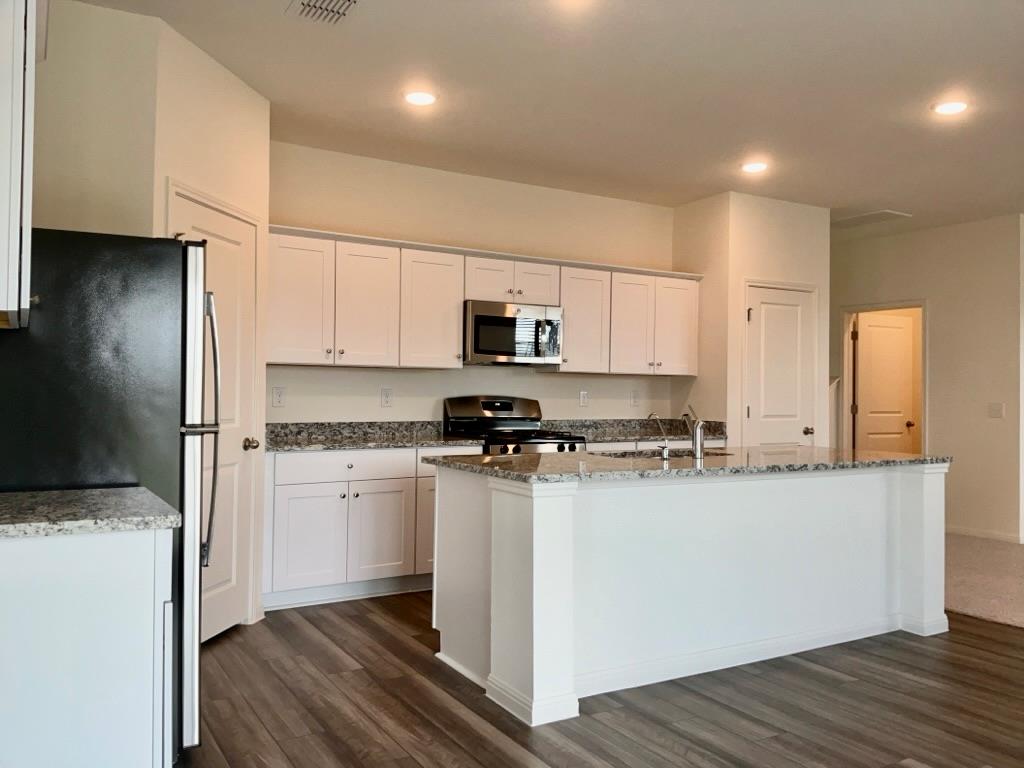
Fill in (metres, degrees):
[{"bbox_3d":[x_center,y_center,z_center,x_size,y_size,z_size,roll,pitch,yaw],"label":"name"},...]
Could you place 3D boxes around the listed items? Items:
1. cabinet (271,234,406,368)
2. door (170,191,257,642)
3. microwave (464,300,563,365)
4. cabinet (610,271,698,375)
[{"bbox_3d":[-1.137,-0.485,4.912,0.836,0.750,0.325,1,-1,-31],"label":"cabinet"},{"bbox_3d":[-1.426,0.190,3.806,0.037,2.030,0.706,1,-1,10],"label":"door"},{"bbox_3d":[-0.053,-0.336,5.545,0.755,0.409,0.393,1,-1,-30],"label":"microwave"},{"bbox_3d":[1.010,-0.442,6.179,0.860,0.750,0.325,1,-1,-31],"label":"cabinet"}]

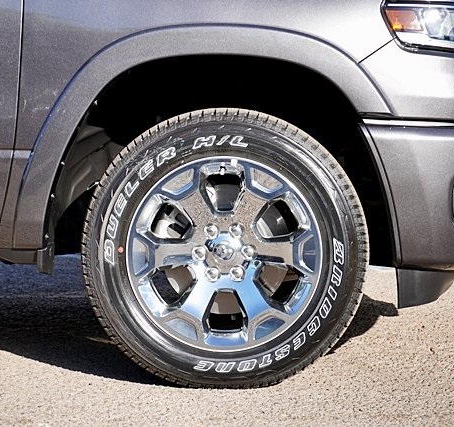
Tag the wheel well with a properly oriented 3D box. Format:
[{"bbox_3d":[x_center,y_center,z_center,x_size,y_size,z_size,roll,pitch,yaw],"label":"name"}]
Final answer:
[{"bbox_3d":[-0.004,-0.159,3.750,0.920,0.575,0.400,1,4,2],"label":"wheel well"}]

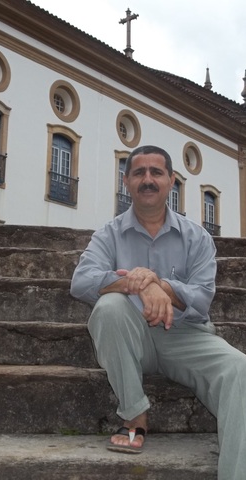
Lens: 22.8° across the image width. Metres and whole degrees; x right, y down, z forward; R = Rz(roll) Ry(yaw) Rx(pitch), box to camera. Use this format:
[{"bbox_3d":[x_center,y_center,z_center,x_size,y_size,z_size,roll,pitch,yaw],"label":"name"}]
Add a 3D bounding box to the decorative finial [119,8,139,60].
[{"bbox_3d":[0.394,-12.660,37.326,1.400,3.303,0.420,-9,-15,41],"label":"decorative finial"}]

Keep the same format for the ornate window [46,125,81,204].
[{"bbox_3d":[-2.131,-2.627,21.475,0.360,2.858,1.621,-9,-15,41],"label":"ornate window"}]

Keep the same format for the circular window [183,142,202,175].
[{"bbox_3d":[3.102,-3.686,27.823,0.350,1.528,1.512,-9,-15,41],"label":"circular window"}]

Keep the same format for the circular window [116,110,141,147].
[{"bbox_3d":[0.174,-4.550,25.295,0.350,1.560,1.560,-9,-15,41],"label":"circular window"}]

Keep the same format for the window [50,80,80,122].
[{"bbox_3d":[-2.199,-5.123,22.672,0.350,1.560,1.560,-9,-15,41],"label":"window"}]

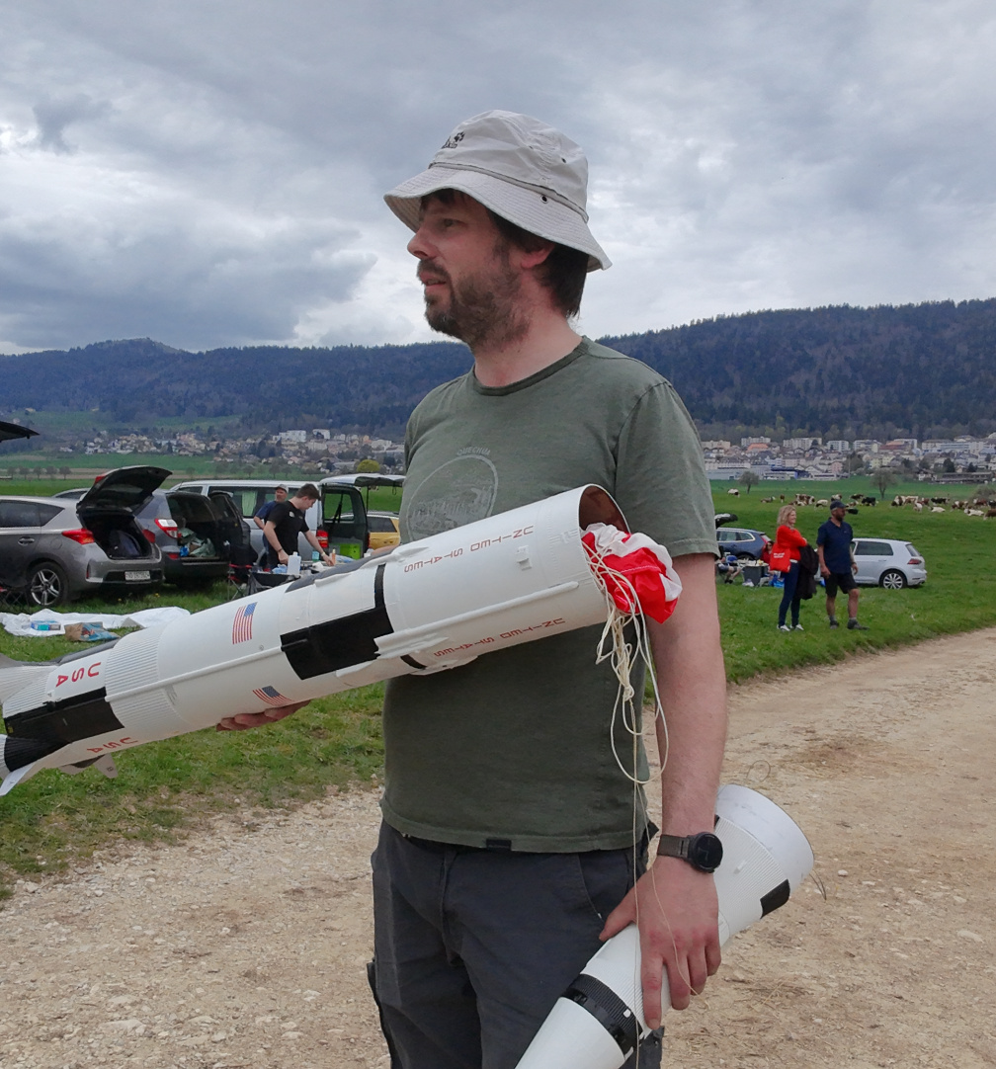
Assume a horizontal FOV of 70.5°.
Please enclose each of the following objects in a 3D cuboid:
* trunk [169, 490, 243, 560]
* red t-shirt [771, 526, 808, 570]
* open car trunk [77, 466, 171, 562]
[{"bbox_3d":[-4.830,-0.160,11.600,0.600,1.100,1.150,1,2,14],"label":"trunk"},{"bbox_3d":[3.980,0.172,9.600,0.330,0.590,0.430,2,3,37],"label":"red t-shirt"},{"bbox_3d":[-4.940,-0.265,9.350,0.620,1.220,1.150,0,2,12],"label":"open car trunk"}]

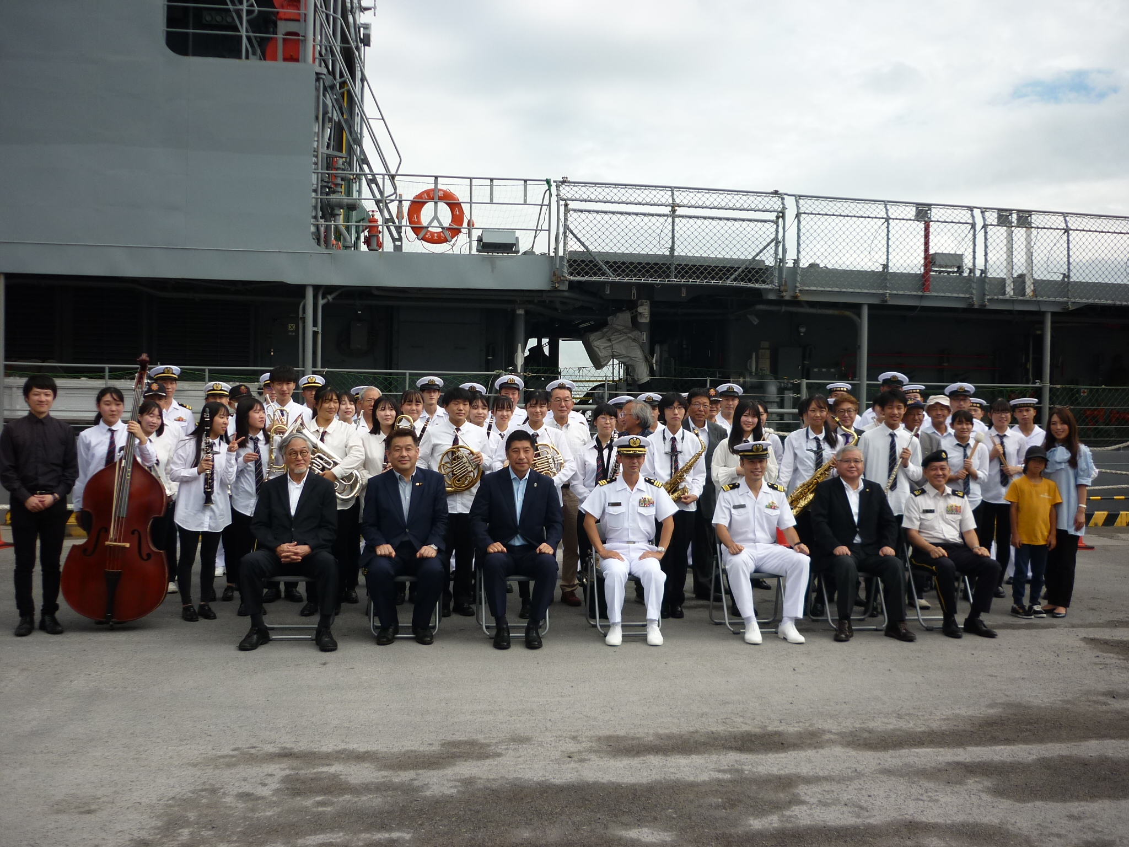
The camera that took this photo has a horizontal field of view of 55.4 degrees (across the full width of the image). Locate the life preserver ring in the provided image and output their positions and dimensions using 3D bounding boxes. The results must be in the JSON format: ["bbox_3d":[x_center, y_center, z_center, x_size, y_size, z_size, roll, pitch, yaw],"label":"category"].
[{"bbox_3d":[-1.786,-2.886,15.000,0.785,0.775,0.120,1,0,-7],"label":"life preserver ring"}]

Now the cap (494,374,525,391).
[{"bbox_3d":[-0.495,-0.368,9.750,0.265,0.135,0.280,1,0,-10],"label":"cap"}]

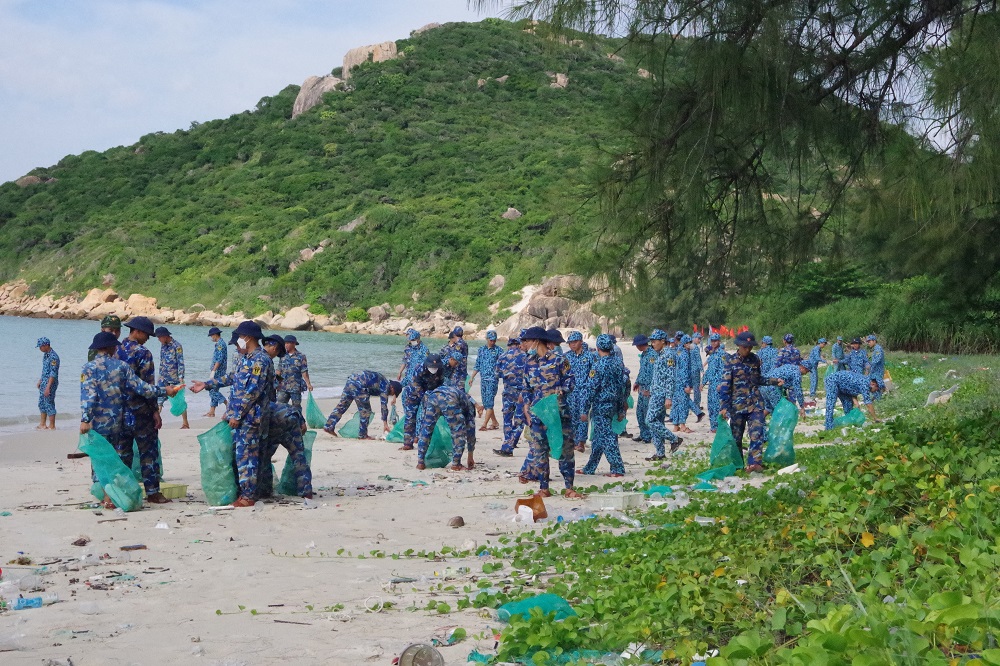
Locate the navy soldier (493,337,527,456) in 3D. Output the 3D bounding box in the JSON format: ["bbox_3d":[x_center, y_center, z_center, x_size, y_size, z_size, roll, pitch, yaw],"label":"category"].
[{"bbox_3d":[0.127,0.910,28.300,0.520,1.692,0.480,0,1,-34],"label":"navy soldier"}]

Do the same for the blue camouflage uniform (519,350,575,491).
[{"bbox_3d":[0.461,0.862,19.800,0.540,1.390,0.380,0,0,20],"label":"blue camouflage uniform"}]

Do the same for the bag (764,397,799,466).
[{"bbox_3d":[3.408,1.180,24.200,0.380,0.860,0.410,4,1,0],"label":"bag"}]

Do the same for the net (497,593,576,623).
[{"bbox_3d":[0.199,1.508,10.900,0.440,0.190,0.320,0,1,0],"label":"net"}]

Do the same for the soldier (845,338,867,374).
[{"bbox_3d":[8.980,0.971,50.500,0.560,1.680,0.380,0,0,9],"label":"soldier"}]

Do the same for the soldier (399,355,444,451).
[{"bbox_3d":[-1.093,0.980,28.200,0.620,1.360,0.750,0,1,-18],"label":"soldier"}]

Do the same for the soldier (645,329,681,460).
[{"bbox_3d":[2.110,0.794,25.800,0.540,1.710,0.480,0,0,-30],"label":"soldier"}]

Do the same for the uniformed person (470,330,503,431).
[{"bbox_3d":[-0.220,0.805,33.900,0.580,1.690,0.400,0,0,0],"label":"uniformed person"}]

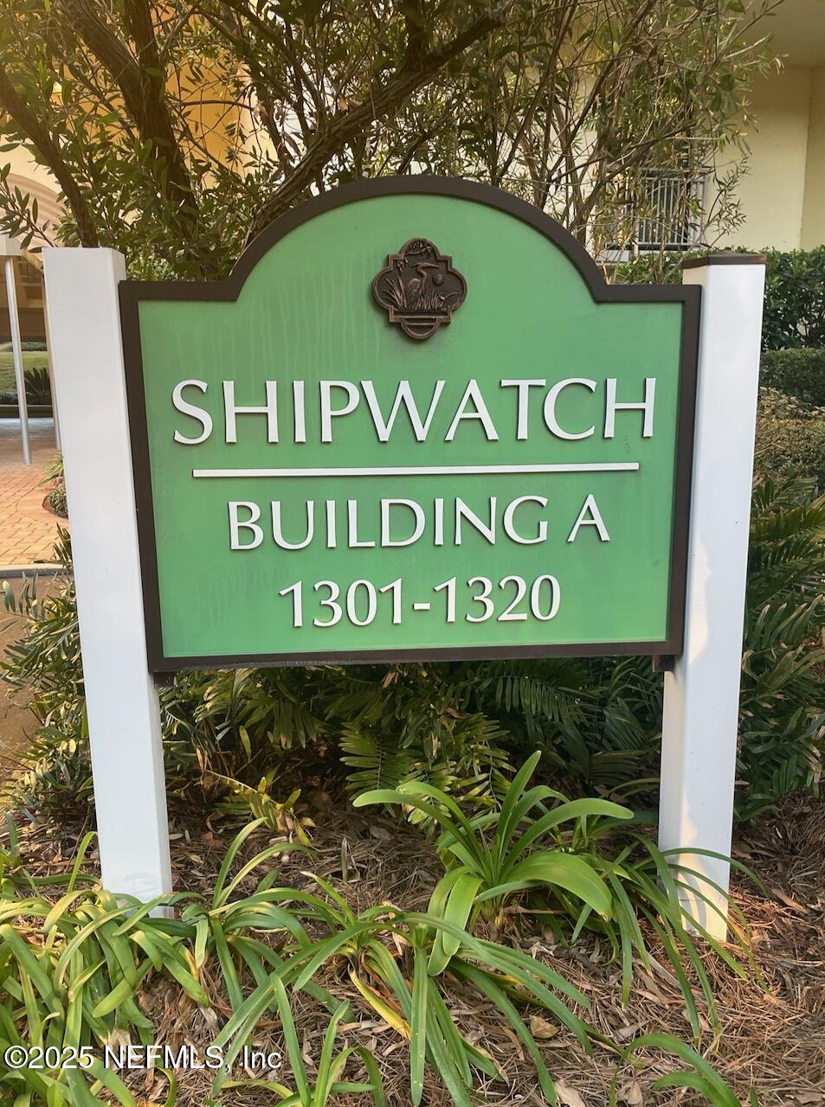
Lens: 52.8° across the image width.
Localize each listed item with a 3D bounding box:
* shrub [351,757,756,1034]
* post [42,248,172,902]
[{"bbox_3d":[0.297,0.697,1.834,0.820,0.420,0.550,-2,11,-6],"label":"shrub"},{"bbox_3d":[-0.621,0.107,1.740,0.122,1.400,0.122,-2,11,-6],"label":"post"}]

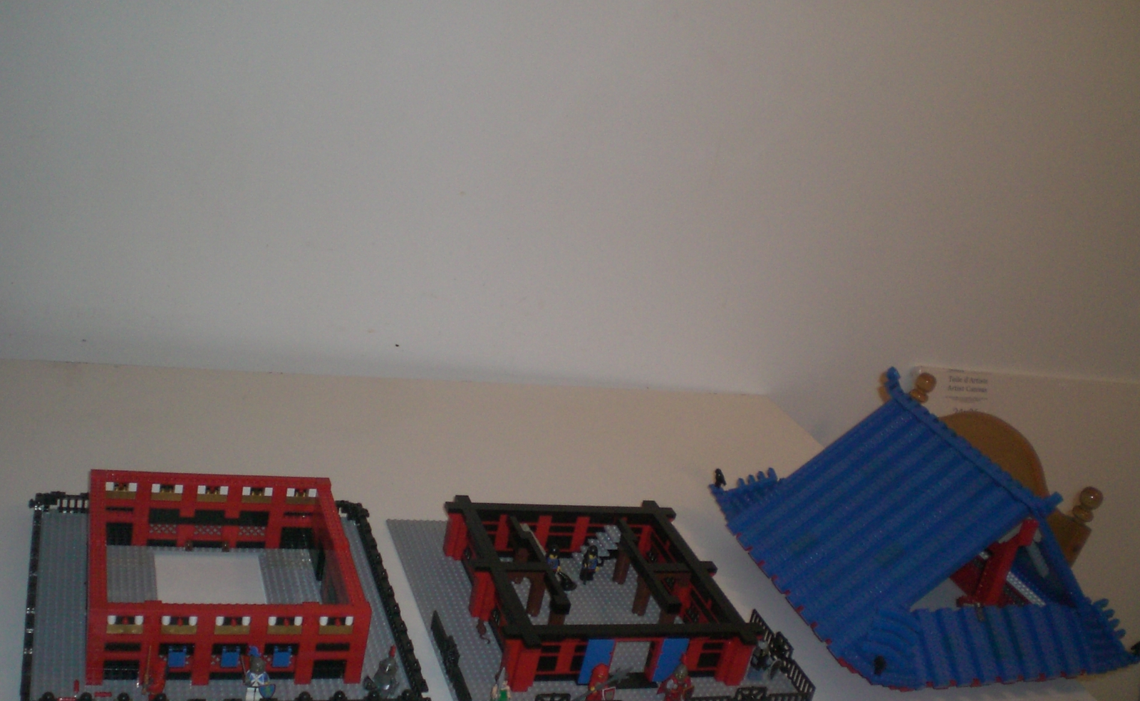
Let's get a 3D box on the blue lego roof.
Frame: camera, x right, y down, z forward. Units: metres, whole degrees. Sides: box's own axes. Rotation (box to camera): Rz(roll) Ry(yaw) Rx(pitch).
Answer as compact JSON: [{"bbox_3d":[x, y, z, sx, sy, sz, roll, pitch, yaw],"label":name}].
[{"bbox_3d":[0.443,0.197,1.510,0.384,0.234,0.394,5,22,-22],"label":"blue lego roof"}]

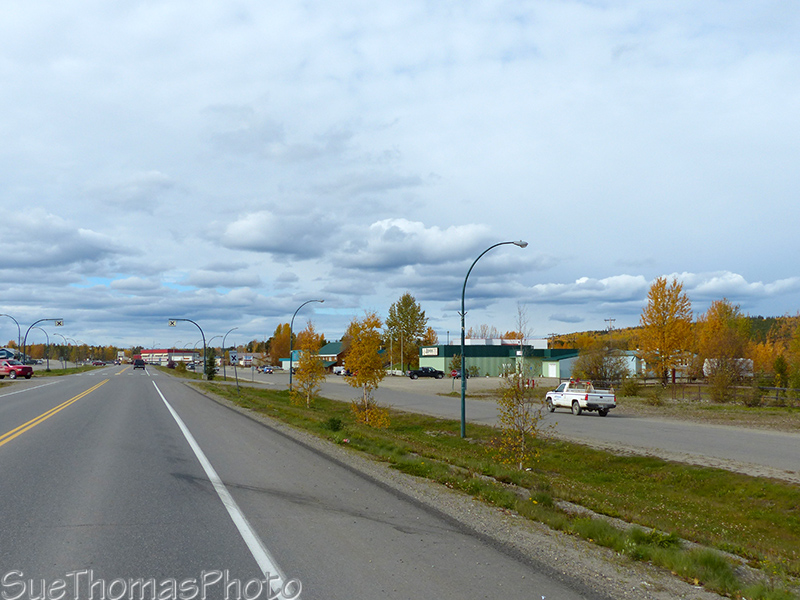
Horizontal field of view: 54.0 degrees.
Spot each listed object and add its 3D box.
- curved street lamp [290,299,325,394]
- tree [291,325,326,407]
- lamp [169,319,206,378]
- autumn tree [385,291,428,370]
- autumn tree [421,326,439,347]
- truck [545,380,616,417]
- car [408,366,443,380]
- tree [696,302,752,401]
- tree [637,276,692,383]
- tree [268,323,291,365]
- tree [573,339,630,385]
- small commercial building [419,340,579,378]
[{"bbox_3d":[-8.792,4.345,74.813,3.300,8.700,0.350,1,-5,-18],"label":"curved street lamp"},{"bbox_3d":[-4.664,3.373,40.668,1.800,4.400,1.800,1,-5,-18],"label":"tree"},{"bbox_3d":[-24.854,5.790,92.200,4.400,7.070,0.500,1,-5,-18],"label":"lamp"},{"bbox_3d":[1.152,6.790,164.955,8.600,16.790,8.600,0,-4,0],"label":"autumn tree"},{"bbox_3d":[7.157,11.790,187.644,4.900,10.780,4.900,0,-4,2],"label":"autumn tree"},{"bbox_3d":[10.550,5.830,46.600,1.950,1.880,5.400,1,-5,-17],"label":"truck"},{"bbox_3d":[4.089,11.785,126.000,5.900,1.930,2.000,1,-5,-18],"label":"car"},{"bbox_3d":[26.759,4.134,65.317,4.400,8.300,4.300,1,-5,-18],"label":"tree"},{"bbox_3d":[32.436,3.754,96.508,6.600,13.300,6.600,1,-5,-18],"label":"tree"},{"bbox_3d":[-37.465,13.964,244.641,6.800,13.620,6.800,1,-4,-9],"label":"tree"},{"bbox_3d":[26.594,8.108,103.684,7.400,5.920,7.400,-1,-4,14],"label":"tree"},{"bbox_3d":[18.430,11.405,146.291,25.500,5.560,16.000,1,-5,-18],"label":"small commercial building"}]

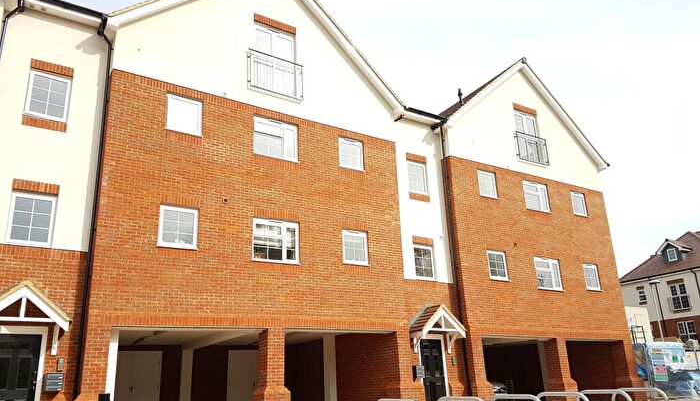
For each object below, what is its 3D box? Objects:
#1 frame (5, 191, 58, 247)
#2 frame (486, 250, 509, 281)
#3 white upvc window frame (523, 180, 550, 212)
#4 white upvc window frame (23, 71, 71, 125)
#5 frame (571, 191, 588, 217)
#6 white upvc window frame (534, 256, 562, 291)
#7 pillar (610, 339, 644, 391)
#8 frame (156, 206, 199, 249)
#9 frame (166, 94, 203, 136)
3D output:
[{"bbox_3d":[-6.600,0.410,10.912,0.798,1.047,0.090,10,-21,-33],"label":"frame"},{"bbox_3d":[4.953,2.198,17.580,0.870,0.946,0.090,9,-21,-31],"label":"frame"},{"bbox_3d":[7.009,-0.118,19.714,1.342,1.096,0.090,9,-21,-31],"label":"white upvc window frame"},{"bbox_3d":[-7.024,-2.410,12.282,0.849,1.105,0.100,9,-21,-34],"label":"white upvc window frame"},{"bbox_3d":[9.168,0.173,21.017,0.870,0.952,0.090,9,-21,-31],"label":"frame"},{"bbox_3d":[7.115,2.653,18.827,1.344,1.116,0.090,9,-21,-31],"label":"white upvc window frame"},{"bbox_3d":[10.505,6.477,19.920,0.770,2.225,0.690,9,-21,-31],"label":"pillar"},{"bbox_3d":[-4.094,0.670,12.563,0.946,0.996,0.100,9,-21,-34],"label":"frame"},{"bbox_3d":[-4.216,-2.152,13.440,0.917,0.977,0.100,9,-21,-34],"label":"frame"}]

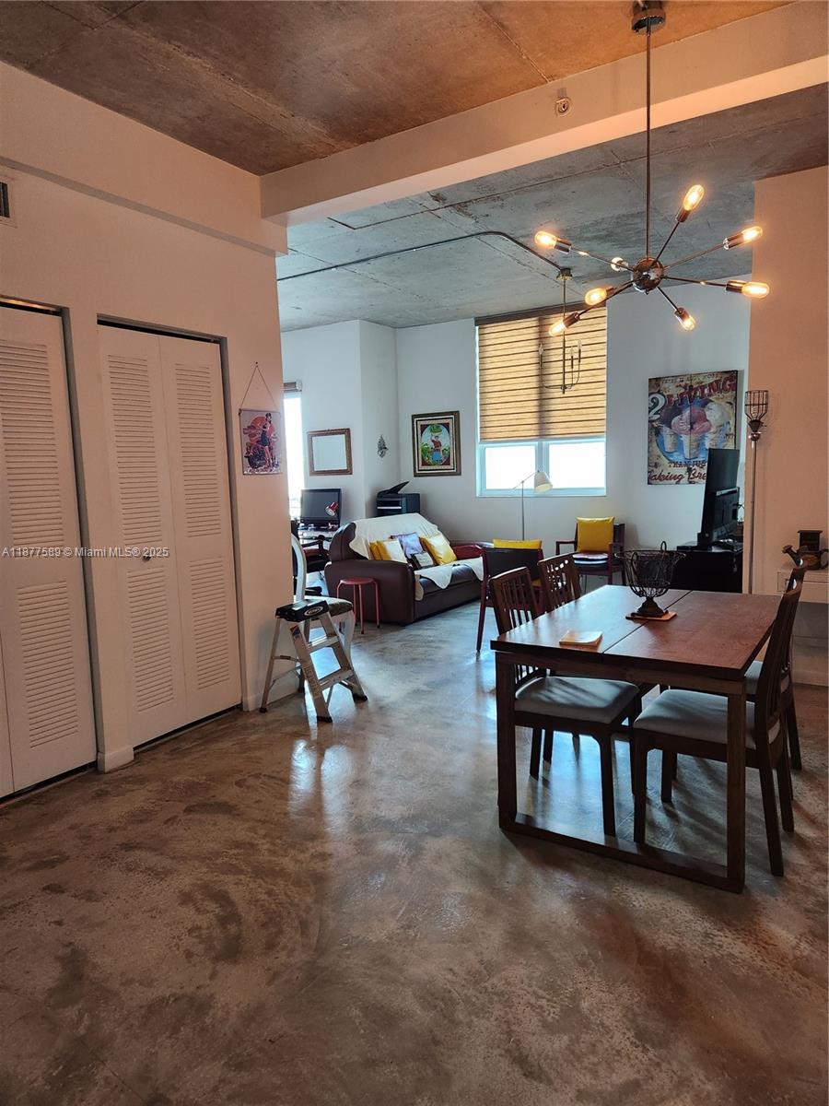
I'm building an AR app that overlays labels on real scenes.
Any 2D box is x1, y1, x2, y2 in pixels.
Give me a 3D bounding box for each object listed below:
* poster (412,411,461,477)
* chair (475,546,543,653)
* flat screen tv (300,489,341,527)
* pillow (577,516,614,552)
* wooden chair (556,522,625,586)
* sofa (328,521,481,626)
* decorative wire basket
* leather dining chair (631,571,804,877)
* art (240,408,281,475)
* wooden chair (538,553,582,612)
[{"bbox_3d":[0.267,-1.326,9.022,0.684,0.759,0.030,2,8,33],"label":"poster"},{"bbox_3d":[0.881,0.340,5.663,0.560,0.775,0.570,3,8,39],"label":"chair"},{"bbox_3d":[-1.108,-0.520,8.648,0.600,0.450,0.160,2,8,32],"label":"flat screen tv"},{"bbox_3d":[1.799,-0.183,7.301,0.365,0.360,0.125,2,-6,32],"label":"pillow"},{"bbox_3d":[1.746,0.134,7.220,0.550,0.810,0.570,2,8,32],"label":"wooden chair"},{"bbox_3d":[0.004,0.086,7.649,1.010,0.905,1.880,2,8,32],"label":"sofa"},{"bbox_3d":[1.016,0.116,3.168,0.275,0.285,0.275,2,8,32],"label":"decorative wire basket"},{"bbox_3d":[1.122,0.580,2.703,0.510,0.950,0.450,2,8,32],"label":"leather dining chair"},{"bbox_3d":[-0.906,-0.650,4.349,0.012,0.375,0.330,2,8,32],"label":"art"},{"bbox_3d":[0.926,0.503,3.492,0.510,0.950,0.430,2,8,32],"label":"wooden chair"}]

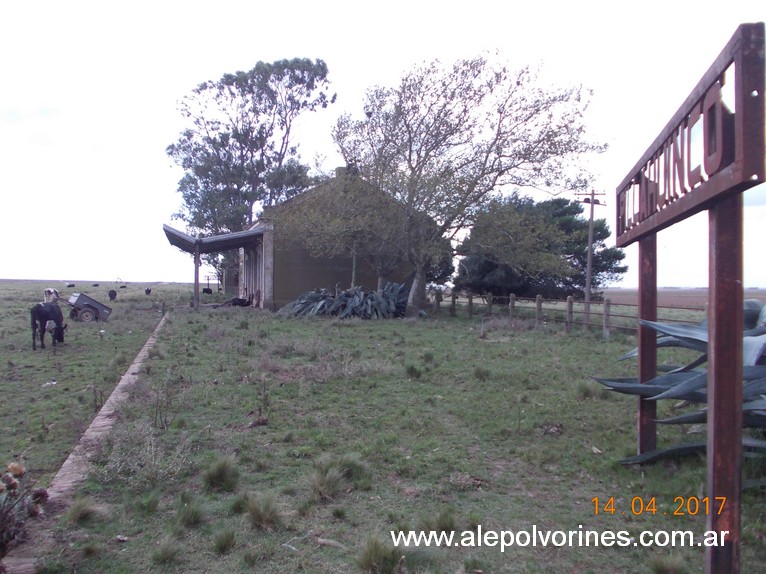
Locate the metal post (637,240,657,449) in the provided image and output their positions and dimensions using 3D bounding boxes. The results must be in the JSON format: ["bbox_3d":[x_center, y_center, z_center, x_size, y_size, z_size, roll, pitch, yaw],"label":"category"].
[{"bbox_3d":[2.474,0.557,5.800,0.135,2.100,0.125,1,0,14],"label":"metal post"}]

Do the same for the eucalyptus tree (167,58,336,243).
[{"bbox_3d":[-13.800,-11.400,65.000,17.800,25.000,16.000,1,0,-12],"label":"eucalyptus tree"}]

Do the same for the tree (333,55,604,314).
[{"bbox_3d":[4.280,-5.050,31.000,13.600,13.200,11.500,1,0,6],"label":"tree"}]

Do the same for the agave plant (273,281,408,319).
[{"bbox_3d":[-2.000,0.660,30.500,6.500,1.700,3.200,1,0,-7],"label":"agave plant"}]

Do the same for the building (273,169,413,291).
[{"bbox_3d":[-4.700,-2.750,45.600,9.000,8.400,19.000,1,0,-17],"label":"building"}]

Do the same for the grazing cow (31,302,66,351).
[{"bbox_3d":[-9.200,1.060,17.000,0.550,1.260,1.850,1,0,-7],"label":"grazing cow"}]

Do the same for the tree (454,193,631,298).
[{"bbox_3d":[12.700,-3.000,50.000,13.900,8.900,12.000,1,0,12],"label":"tree"}]

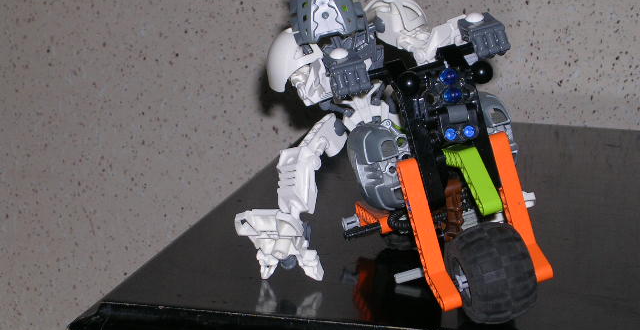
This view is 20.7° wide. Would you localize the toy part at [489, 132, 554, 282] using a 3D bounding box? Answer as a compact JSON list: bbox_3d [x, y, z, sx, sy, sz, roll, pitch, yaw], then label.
[{"bbox_3d":[0.084,0.020,0.745,0.008,0.067,0.018,-15,-15,-9],"label":"toy part"}]

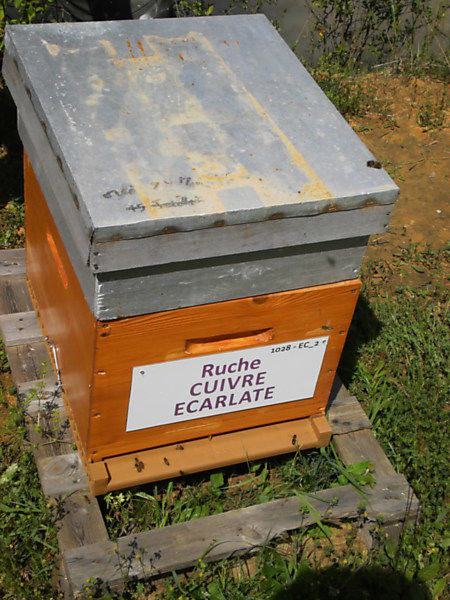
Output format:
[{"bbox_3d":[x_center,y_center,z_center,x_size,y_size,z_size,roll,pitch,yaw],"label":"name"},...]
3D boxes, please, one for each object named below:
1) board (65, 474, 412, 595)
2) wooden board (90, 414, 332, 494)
[{"bbox_3d":[0.040,0.375,1.658,0.599,0.022,0.069,-9,42,-20],"label":"board"},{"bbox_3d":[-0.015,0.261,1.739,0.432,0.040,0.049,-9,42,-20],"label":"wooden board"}]

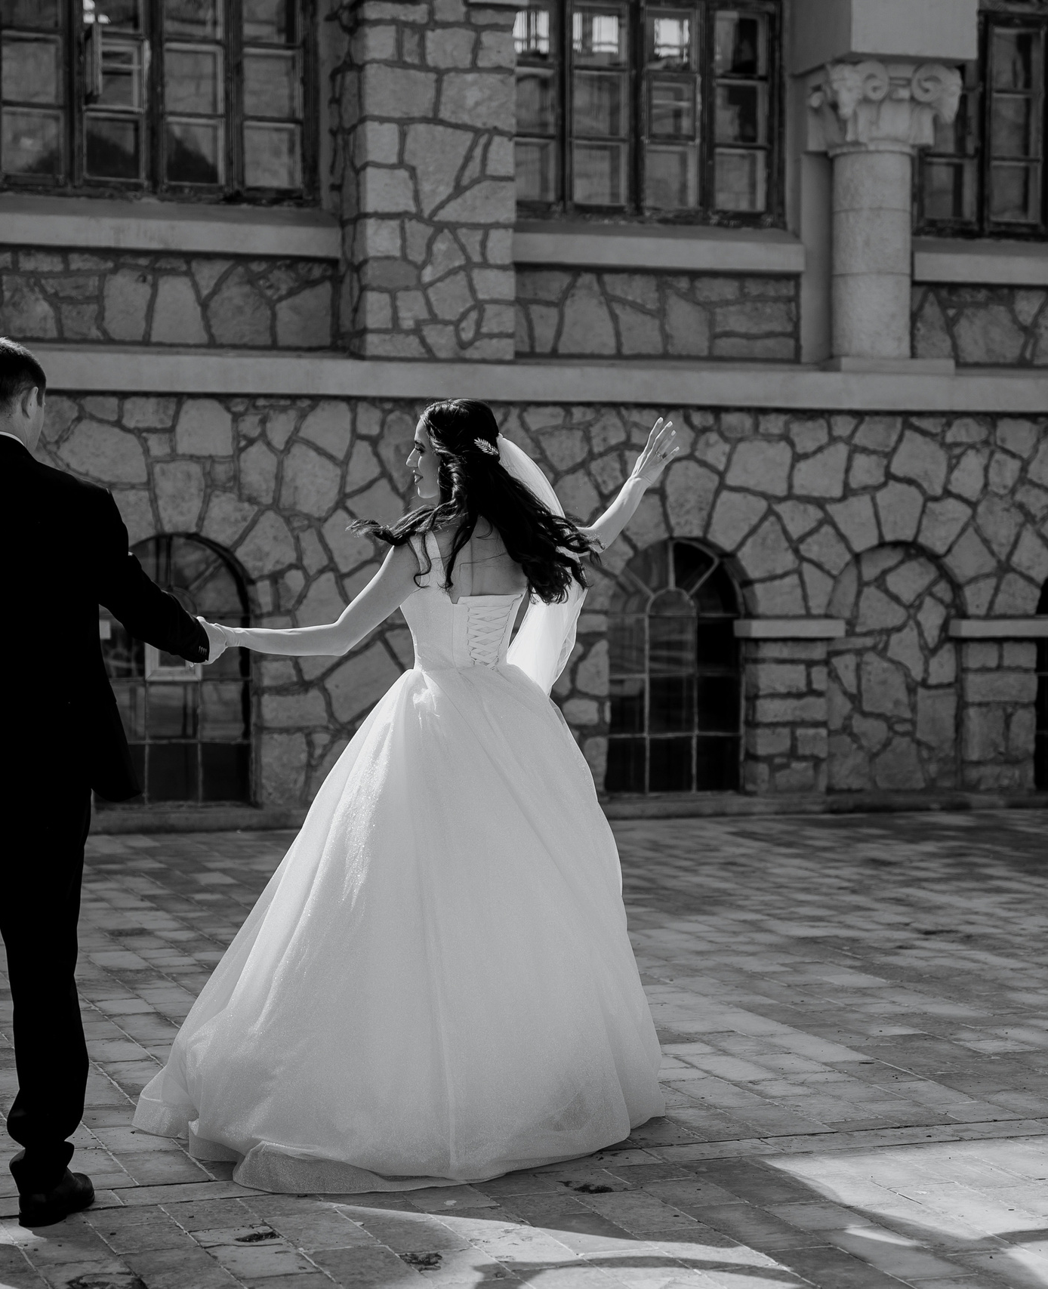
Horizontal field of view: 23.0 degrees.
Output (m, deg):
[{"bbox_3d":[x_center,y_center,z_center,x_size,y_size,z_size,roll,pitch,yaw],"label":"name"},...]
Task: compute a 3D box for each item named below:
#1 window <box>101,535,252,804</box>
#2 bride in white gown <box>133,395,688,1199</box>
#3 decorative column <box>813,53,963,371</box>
[{"bbox_3d":[-1.812,0.130,13.417,0.830,1.400,0.150,0,2,-19],"label":"window"},{"bbox_3d":[-0.279,0.286,6.097,1.220,1.740,1.150,-1,2,-25],"label":"bride in white gown"},{"bbox_3d":[2.041,-2.443,14.667,0.700,1.720,0.660,0,2,-19],"label":"decorative column"}]

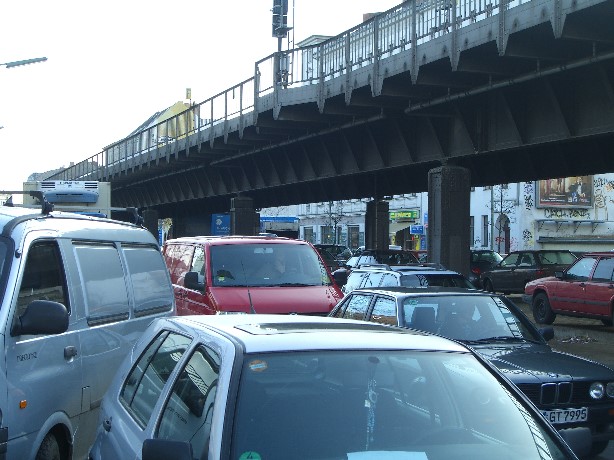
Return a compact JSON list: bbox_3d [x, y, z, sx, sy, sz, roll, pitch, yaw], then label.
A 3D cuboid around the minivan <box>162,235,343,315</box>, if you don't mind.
[{"bbox_3d":[-0.850,1.070,17.100,1.860,1.950,4.750,0,-1,-15],"label":"minivan"}]

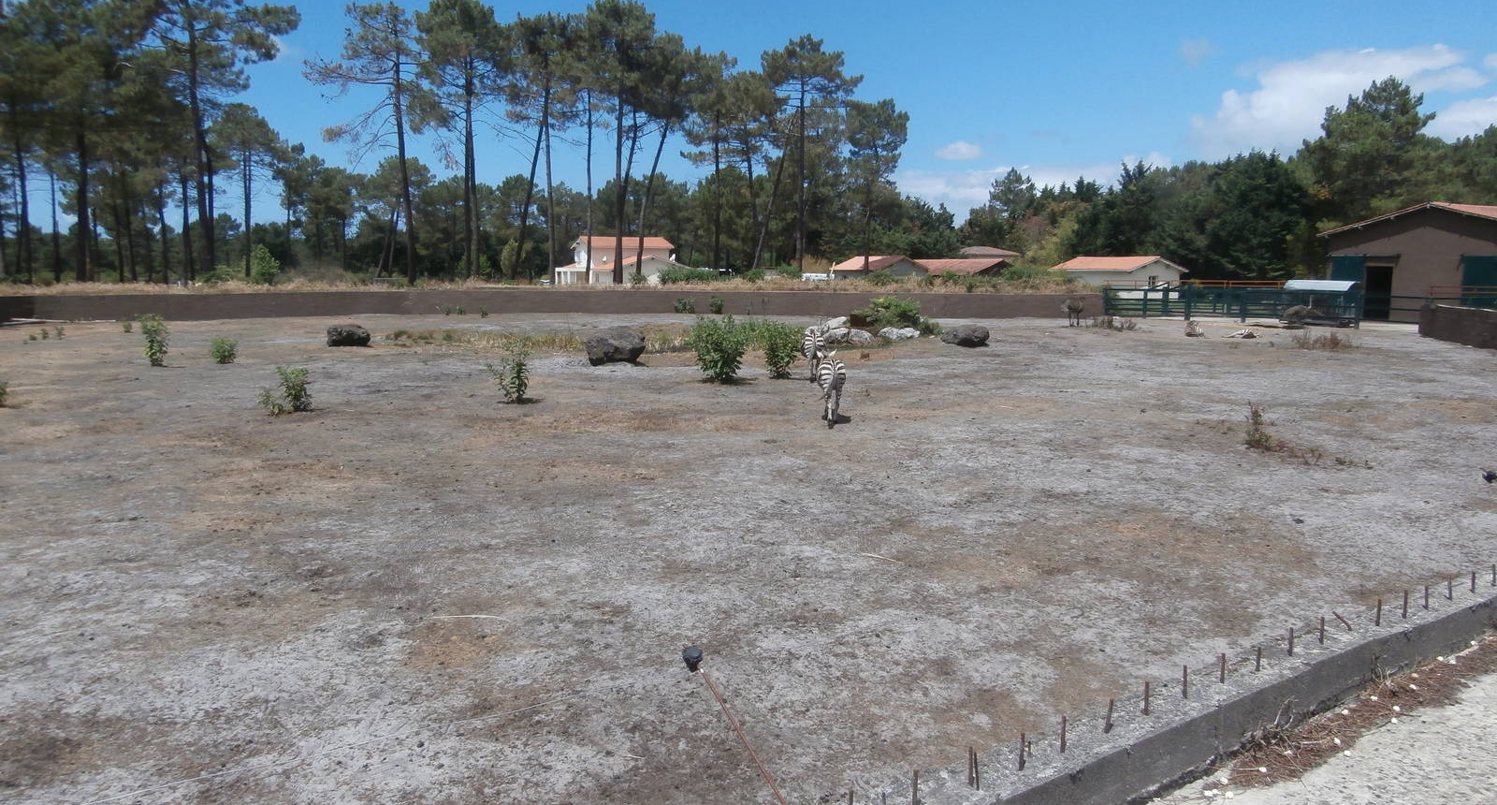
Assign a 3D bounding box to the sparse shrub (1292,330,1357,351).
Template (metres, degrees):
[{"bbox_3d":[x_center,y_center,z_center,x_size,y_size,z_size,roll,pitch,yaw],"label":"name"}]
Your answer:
[{"bbox_3d":[19.890,-2.120,35.795,1.930,0.640,1.400,4,8,29],"label":"sparse shrub"}]

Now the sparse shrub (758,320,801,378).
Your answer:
[{"bbox_3d":[0.813,-1.400,27.143,1.090,1.430,1.000,0,7,2],"label":"sparse shrub"}]

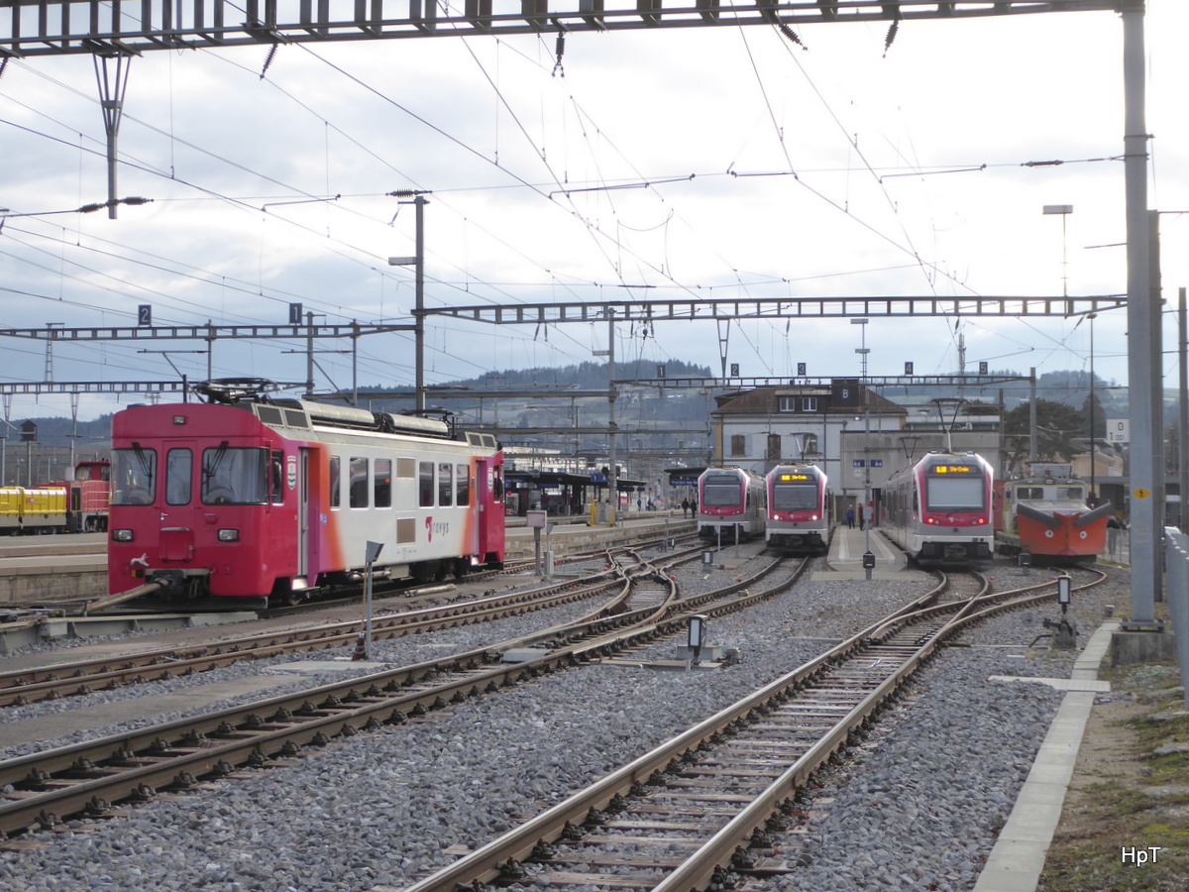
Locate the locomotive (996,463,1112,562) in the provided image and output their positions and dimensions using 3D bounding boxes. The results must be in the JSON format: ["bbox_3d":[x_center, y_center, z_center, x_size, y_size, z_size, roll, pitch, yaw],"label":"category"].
[{"bbox_3d":[16.358,2.355,70.161,3.050,3.500,8.500,0,-2,7],"label":"locomotive"}]

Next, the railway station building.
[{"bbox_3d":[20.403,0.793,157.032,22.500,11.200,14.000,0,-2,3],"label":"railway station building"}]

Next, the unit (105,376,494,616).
[{"bbox_3d":[-5.127,0.996,40.718,2.680,3.950,17.600,0,-2,10],"label":"unit"}]

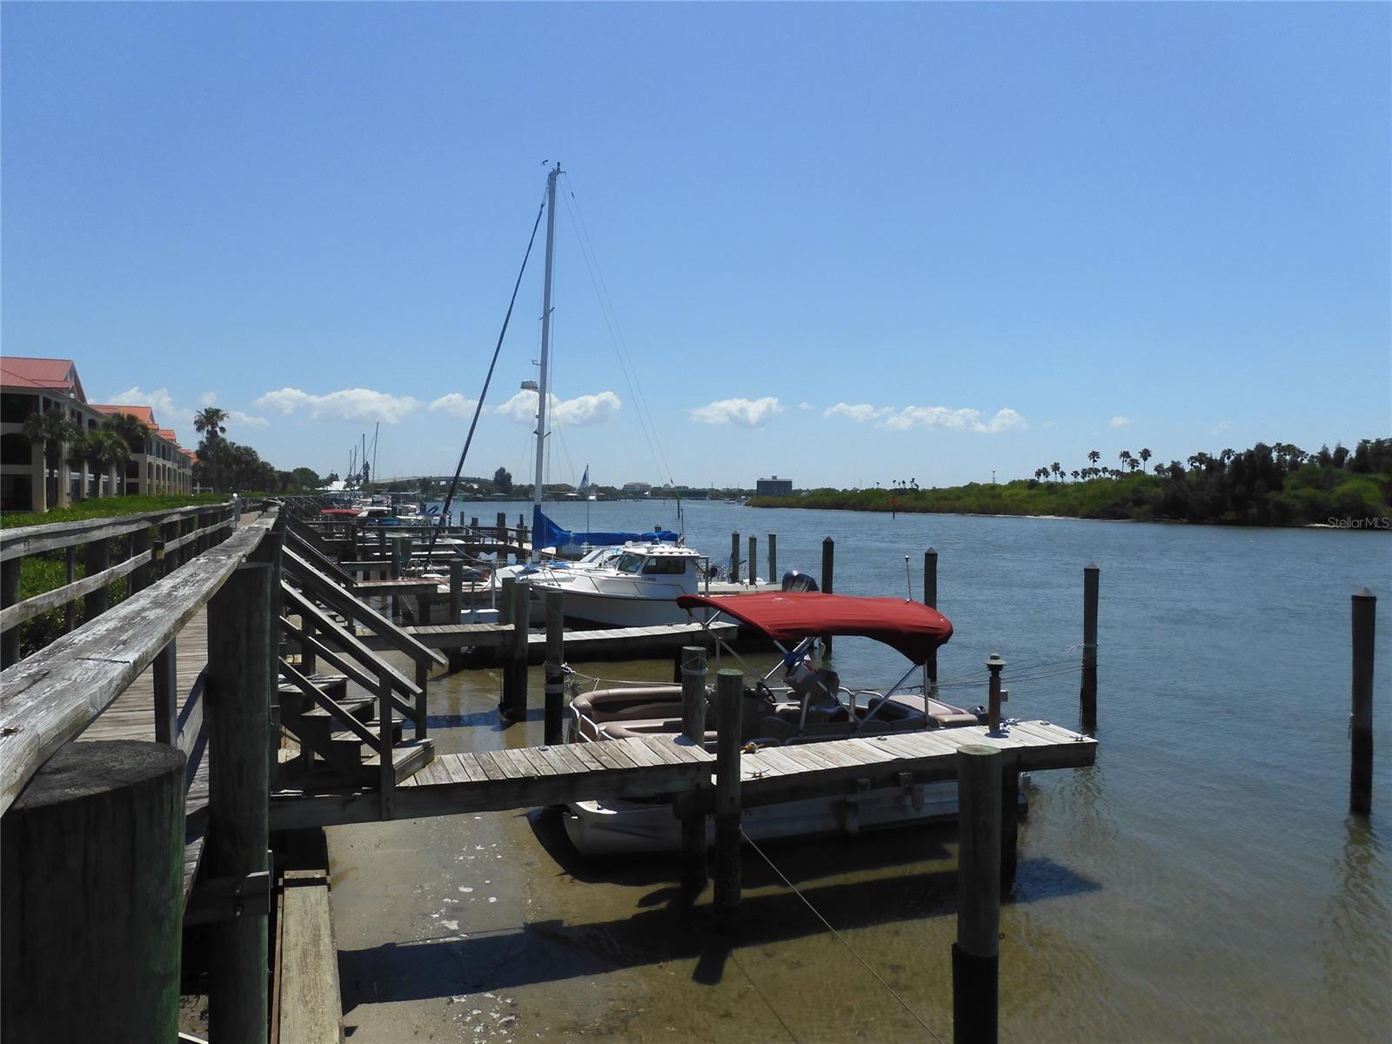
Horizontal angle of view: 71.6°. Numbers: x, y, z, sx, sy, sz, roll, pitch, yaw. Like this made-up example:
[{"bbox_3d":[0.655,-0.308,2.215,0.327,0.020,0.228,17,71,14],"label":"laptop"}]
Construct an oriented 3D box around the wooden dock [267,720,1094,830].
[{"bbox_3d":[0.310,2.435,9.642,8.420,0.390,1.040,-1,2,-19],"label":"wooden dock"}]

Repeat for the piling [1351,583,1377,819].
[{"bbox_3d":[8.400,2.247,12.156,0.291,2.829,0.291,0,2,-23],"label":"piling"}]

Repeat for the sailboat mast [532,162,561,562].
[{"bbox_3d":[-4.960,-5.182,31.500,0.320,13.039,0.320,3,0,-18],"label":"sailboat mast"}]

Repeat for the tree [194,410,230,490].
[{"bbox_3d":[-54.152,-7.688,108.000,3.800,10.300,3.800,-1,2,-22],"label":"tree"}]

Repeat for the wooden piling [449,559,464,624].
[{"bbox_3d":[-5.188,2.068,20.893,0.244,2.491,0.244,0,2,-23],"label":"wooden piling"}]

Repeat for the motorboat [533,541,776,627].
[{"bbox_3d":[-0.339,1.531,21.352,6.750,2.200,2.500,0,2,-23],"label":"motorboat"}]

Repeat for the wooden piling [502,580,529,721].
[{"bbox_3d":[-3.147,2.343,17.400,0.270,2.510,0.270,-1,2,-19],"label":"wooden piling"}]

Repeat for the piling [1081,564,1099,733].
[{"bbox_3d":[6.730,2.157,16.500,0.250,2.882,0.250,-1,2,-19],"label":"piling"}]

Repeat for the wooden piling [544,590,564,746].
[{"bbox_3d":[-2.036,2.252,13.836,0.242,2.545,0.242,0,2,-23],"label":"wooden piling"}]

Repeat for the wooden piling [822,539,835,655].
[{"bbox_3d":[3.229,1.852,23.454,0.261,2.941,0.261,0,2,-23],"label":"wooden piling"}]

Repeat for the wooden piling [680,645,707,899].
[{"bbox_3d":[-0.011,2.530,9.850,0.240,2.542,0.240,-1,2,-19],"label":"wooden piling"}]

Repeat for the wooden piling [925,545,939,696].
[{"bbox_3d":[4.825,1.988,19.688,0.252,2.893,0.252,0,2,-23],"label":"wooden piling"}]

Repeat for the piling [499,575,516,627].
[{"bbox_3d":[-3.624,2.297,18.700,0.260,2.465,0.260,-1,2,-19],"label":"piling"}]

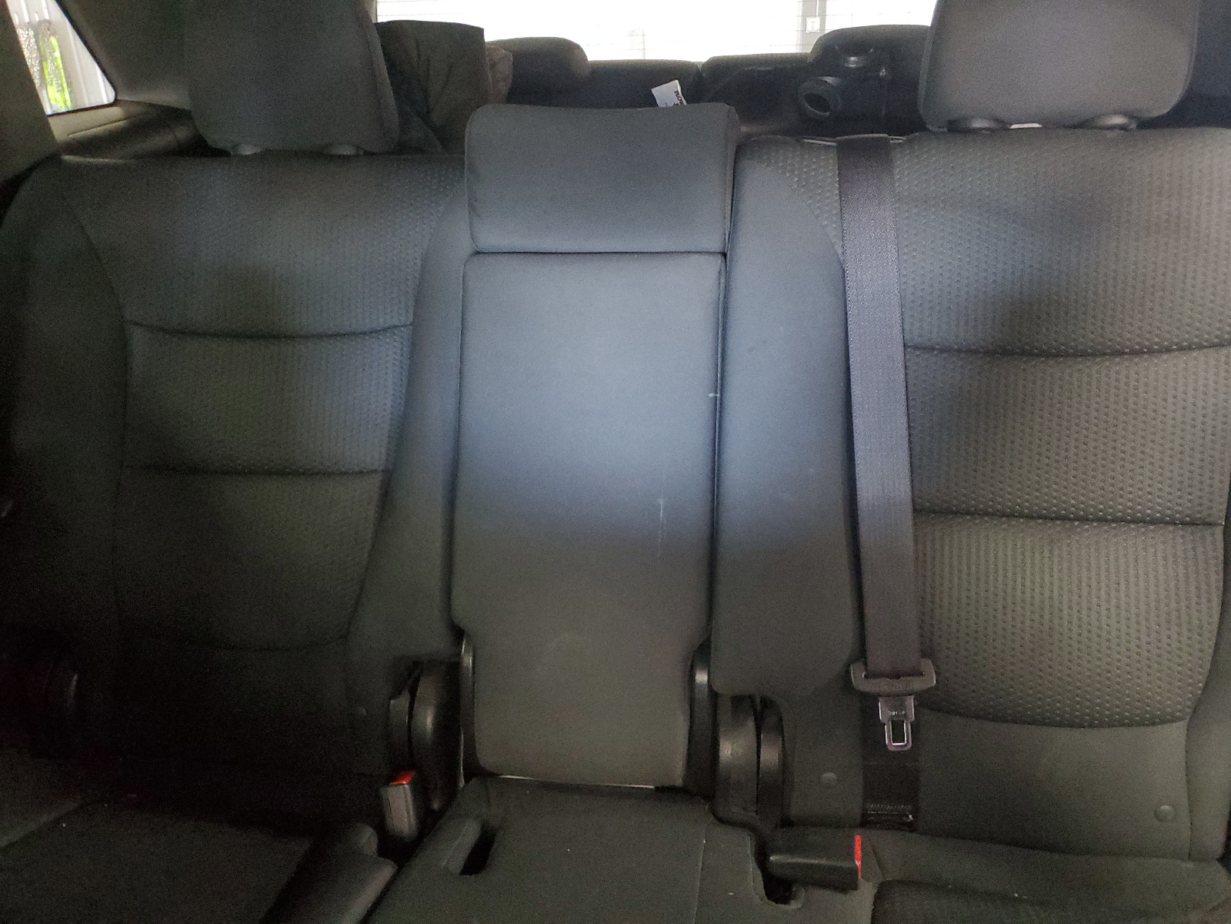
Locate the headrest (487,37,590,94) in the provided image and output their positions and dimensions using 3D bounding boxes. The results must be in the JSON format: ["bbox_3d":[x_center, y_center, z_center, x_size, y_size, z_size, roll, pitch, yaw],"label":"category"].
[{"bbox_3d":[-0.164,-0.675,1.580,0.240,0.105,0.095,3,10,12],"label":"headrest"}]

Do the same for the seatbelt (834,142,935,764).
[{"bbox_3d":[0.228,-0.019,0.795,0.072,0.530,0.040,-3,-3,12],"label":"seatbelt"}]

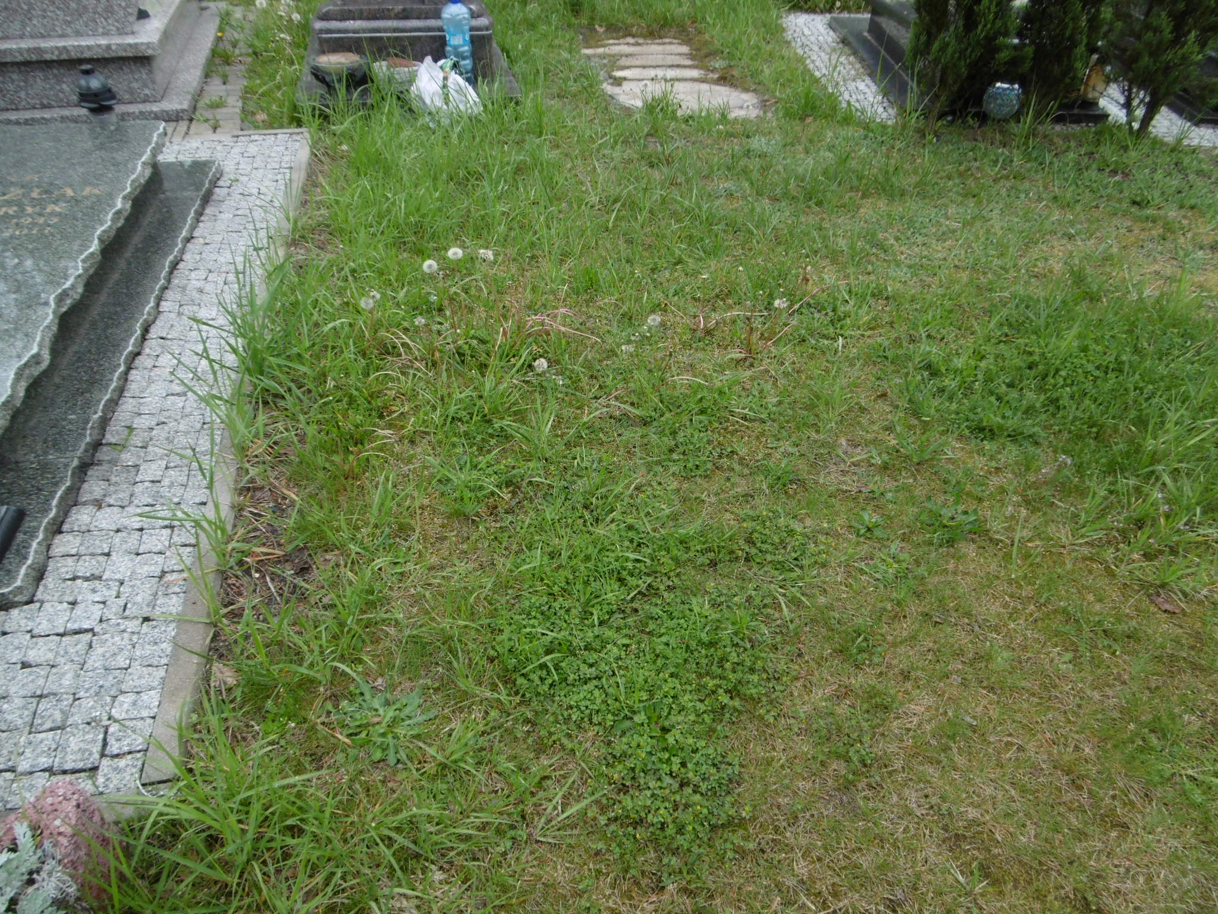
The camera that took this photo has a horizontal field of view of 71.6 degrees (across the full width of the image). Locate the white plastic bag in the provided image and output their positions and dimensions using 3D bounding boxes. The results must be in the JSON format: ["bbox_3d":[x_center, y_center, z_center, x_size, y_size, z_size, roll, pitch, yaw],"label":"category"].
[{"bbox_3d":[-0.528,-1.189,2.740,0.215,0.195,0.190,-5,43,-7],"label":"white plastic bag"}]

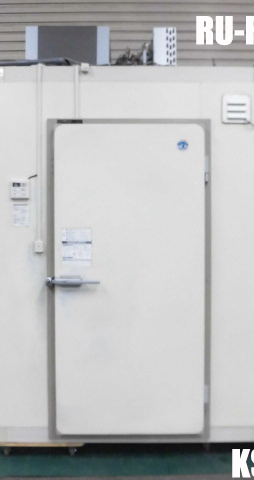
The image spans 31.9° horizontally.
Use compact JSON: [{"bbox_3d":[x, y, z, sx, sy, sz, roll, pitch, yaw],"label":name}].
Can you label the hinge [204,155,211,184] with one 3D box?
[{"bbox_3d":[0.460,-0.403,2.556,0.035,0.165,0.040,0,1,0],"label":"hinge"}]

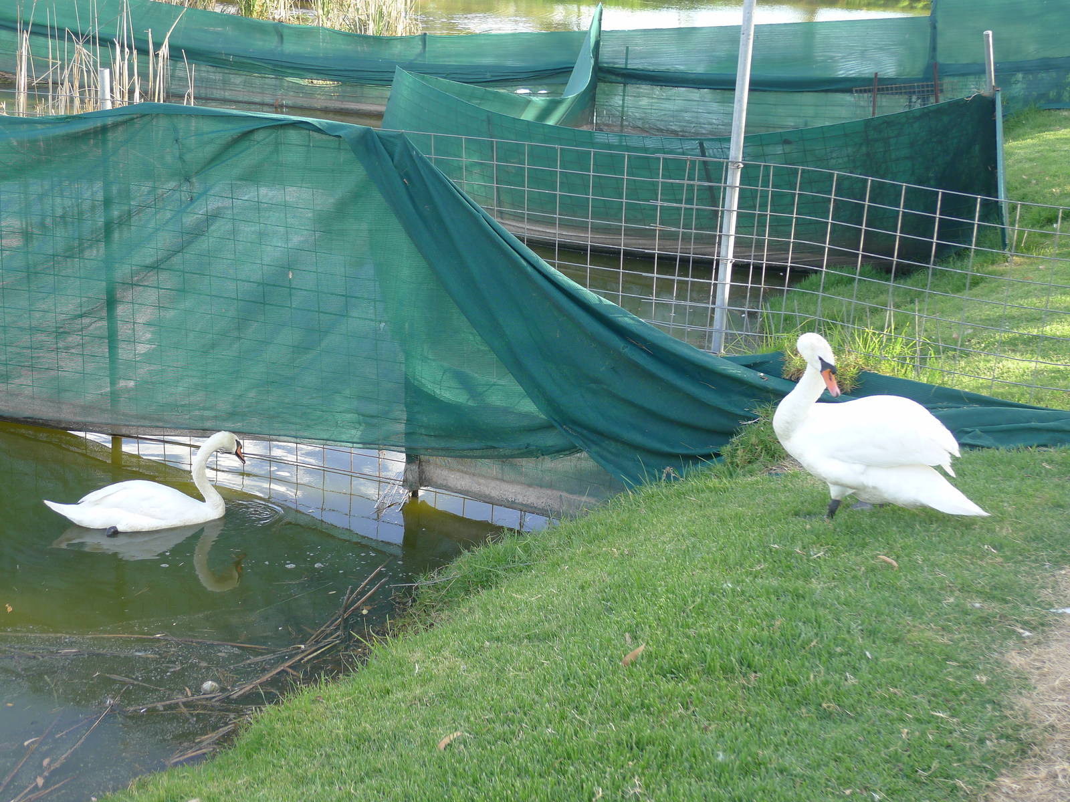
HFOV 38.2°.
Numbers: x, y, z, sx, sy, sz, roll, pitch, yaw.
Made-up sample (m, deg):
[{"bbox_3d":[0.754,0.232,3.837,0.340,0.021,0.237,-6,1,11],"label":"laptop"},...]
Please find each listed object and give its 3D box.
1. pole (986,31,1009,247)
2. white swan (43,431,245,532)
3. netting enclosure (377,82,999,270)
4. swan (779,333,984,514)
[{"bbox_3d":[2.811,-1.572,9.387,0.055,1.339,0.055,-9,19,4],"label":"pole"},{"bbox_3d":[-1.693,0.335,6.693,0.870,0.400,0.330,-2,20,-14],"label":"white swan"},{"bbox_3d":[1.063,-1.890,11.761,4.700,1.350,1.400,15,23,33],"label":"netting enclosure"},{"bbox_3d":[1.210,0.081,5.267,0.730,0.670,0.310,4,19,4],"label":"swan"}]

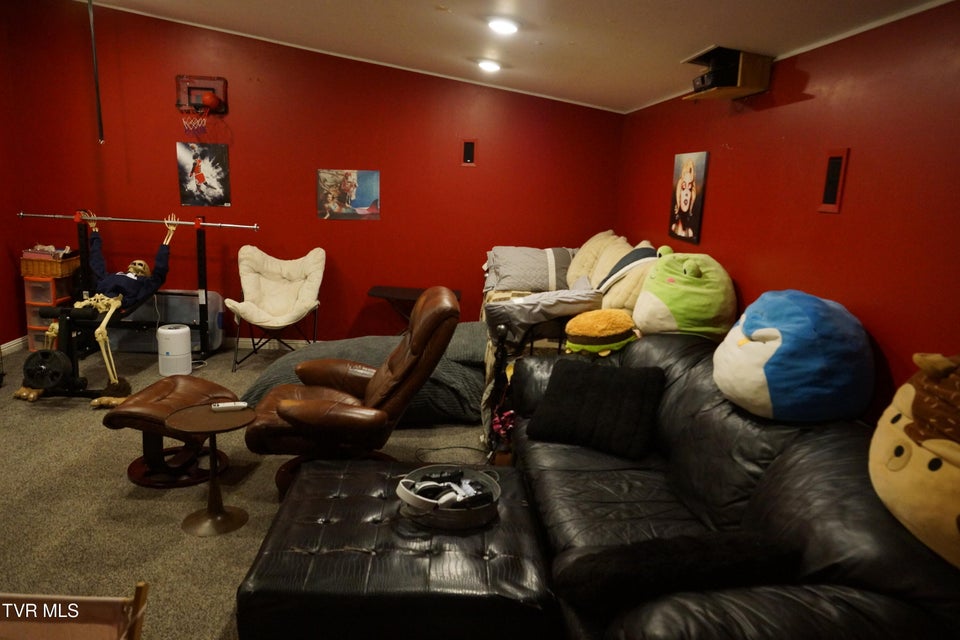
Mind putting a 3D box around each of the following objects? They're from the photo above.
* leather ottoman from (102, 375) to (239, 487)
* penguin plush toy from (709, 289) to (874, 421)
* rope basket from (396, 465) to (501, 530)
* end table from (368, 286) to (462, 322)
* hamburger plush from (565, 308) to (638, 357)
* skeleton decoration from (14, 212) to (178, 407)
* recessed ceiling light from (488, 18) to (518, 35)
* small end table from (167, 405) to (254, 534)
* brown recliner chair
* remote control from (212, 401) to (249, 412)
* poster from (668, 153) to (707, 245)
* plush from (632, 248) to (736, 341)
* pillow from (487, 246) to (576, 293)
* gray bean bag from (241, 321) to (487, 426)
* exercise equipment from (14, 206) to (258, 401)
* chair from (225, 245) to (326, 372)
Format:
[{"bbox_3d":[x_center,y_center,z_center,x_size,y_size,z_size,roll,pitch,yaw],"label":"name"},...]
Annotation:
[{"bbox_3d":[-1.514,0.553,3.295,0.535,0.444,0.574,3,12,1],"label":"leather ottoman"},{"bbox_3d":[1.131,0.124,2.340,0.490,0.482,0.535,-1,13,-16],"label":"penguin plush toy"},{"bbox_3d":[-0.096,0.566,2.100,0.335,0.088,0.325,1,12,-3],"label":"rope basket"},{"bbox_3d":[-0.536,0.058,5.267,0.760,0.590,0.440,1,12,-3],"label":"end table"},{"bbox_3d":[0.590,0.056,3.173,0.330,0.235,0.350,1,12,0],"label":"hamburger plush"},{"bbox_3d":[-2.675,-0.153,4.563,0.765,1.178,1.270,2,12,-5],"label":"skeleton decoration"},{"bbox_3d":[0.118,-1.506,3.283,0.152,0.035,0.152,10,12,-5],"label":"recessed ceiling light"},{"bbox_3d":[-1.164,0.655,2.802,0.363,0.486,0.363,2,12,-5],"label":"small end table"},{"bbox_3d":[-0.622,0.326,3.176,1.010,1.019,0.750,1,12,-6],"label":"brown recliner chair"},{"bbox_3d":[-1.104,0.378,2.830,0.155,0.022,0.045,-3,13,-18],"label":"remote control"},{"bbox_3d":[1.270,-0.747,3.901,0.025,0.517,0.482,2,12,-5],"label":"poster"},{"bbox_3d":[1.020,-0.106,3.212,0.430,0.450,0.490,-3,13,-19],"label":"plush"},{"bbox_3d":[0.408,-0.409,5.235,0.720,0.380,0.200,1,-8,-3],"label":"pillow"},{"bbox_3d":[-0.711,0.277,4.567,1.700,0.470,1.500,2,12,-3],"label":"gray bean bag"},{"bbox_3d":[-2.624,-0.153,4.590,1.790,1.172,1.255,2,12,-5],"label":"exercise equipment"},{"bbox_3d":[-1.607,-0.097,5.100,0.704,0.941,0.704,2,12,-5],"label":"chair"}]

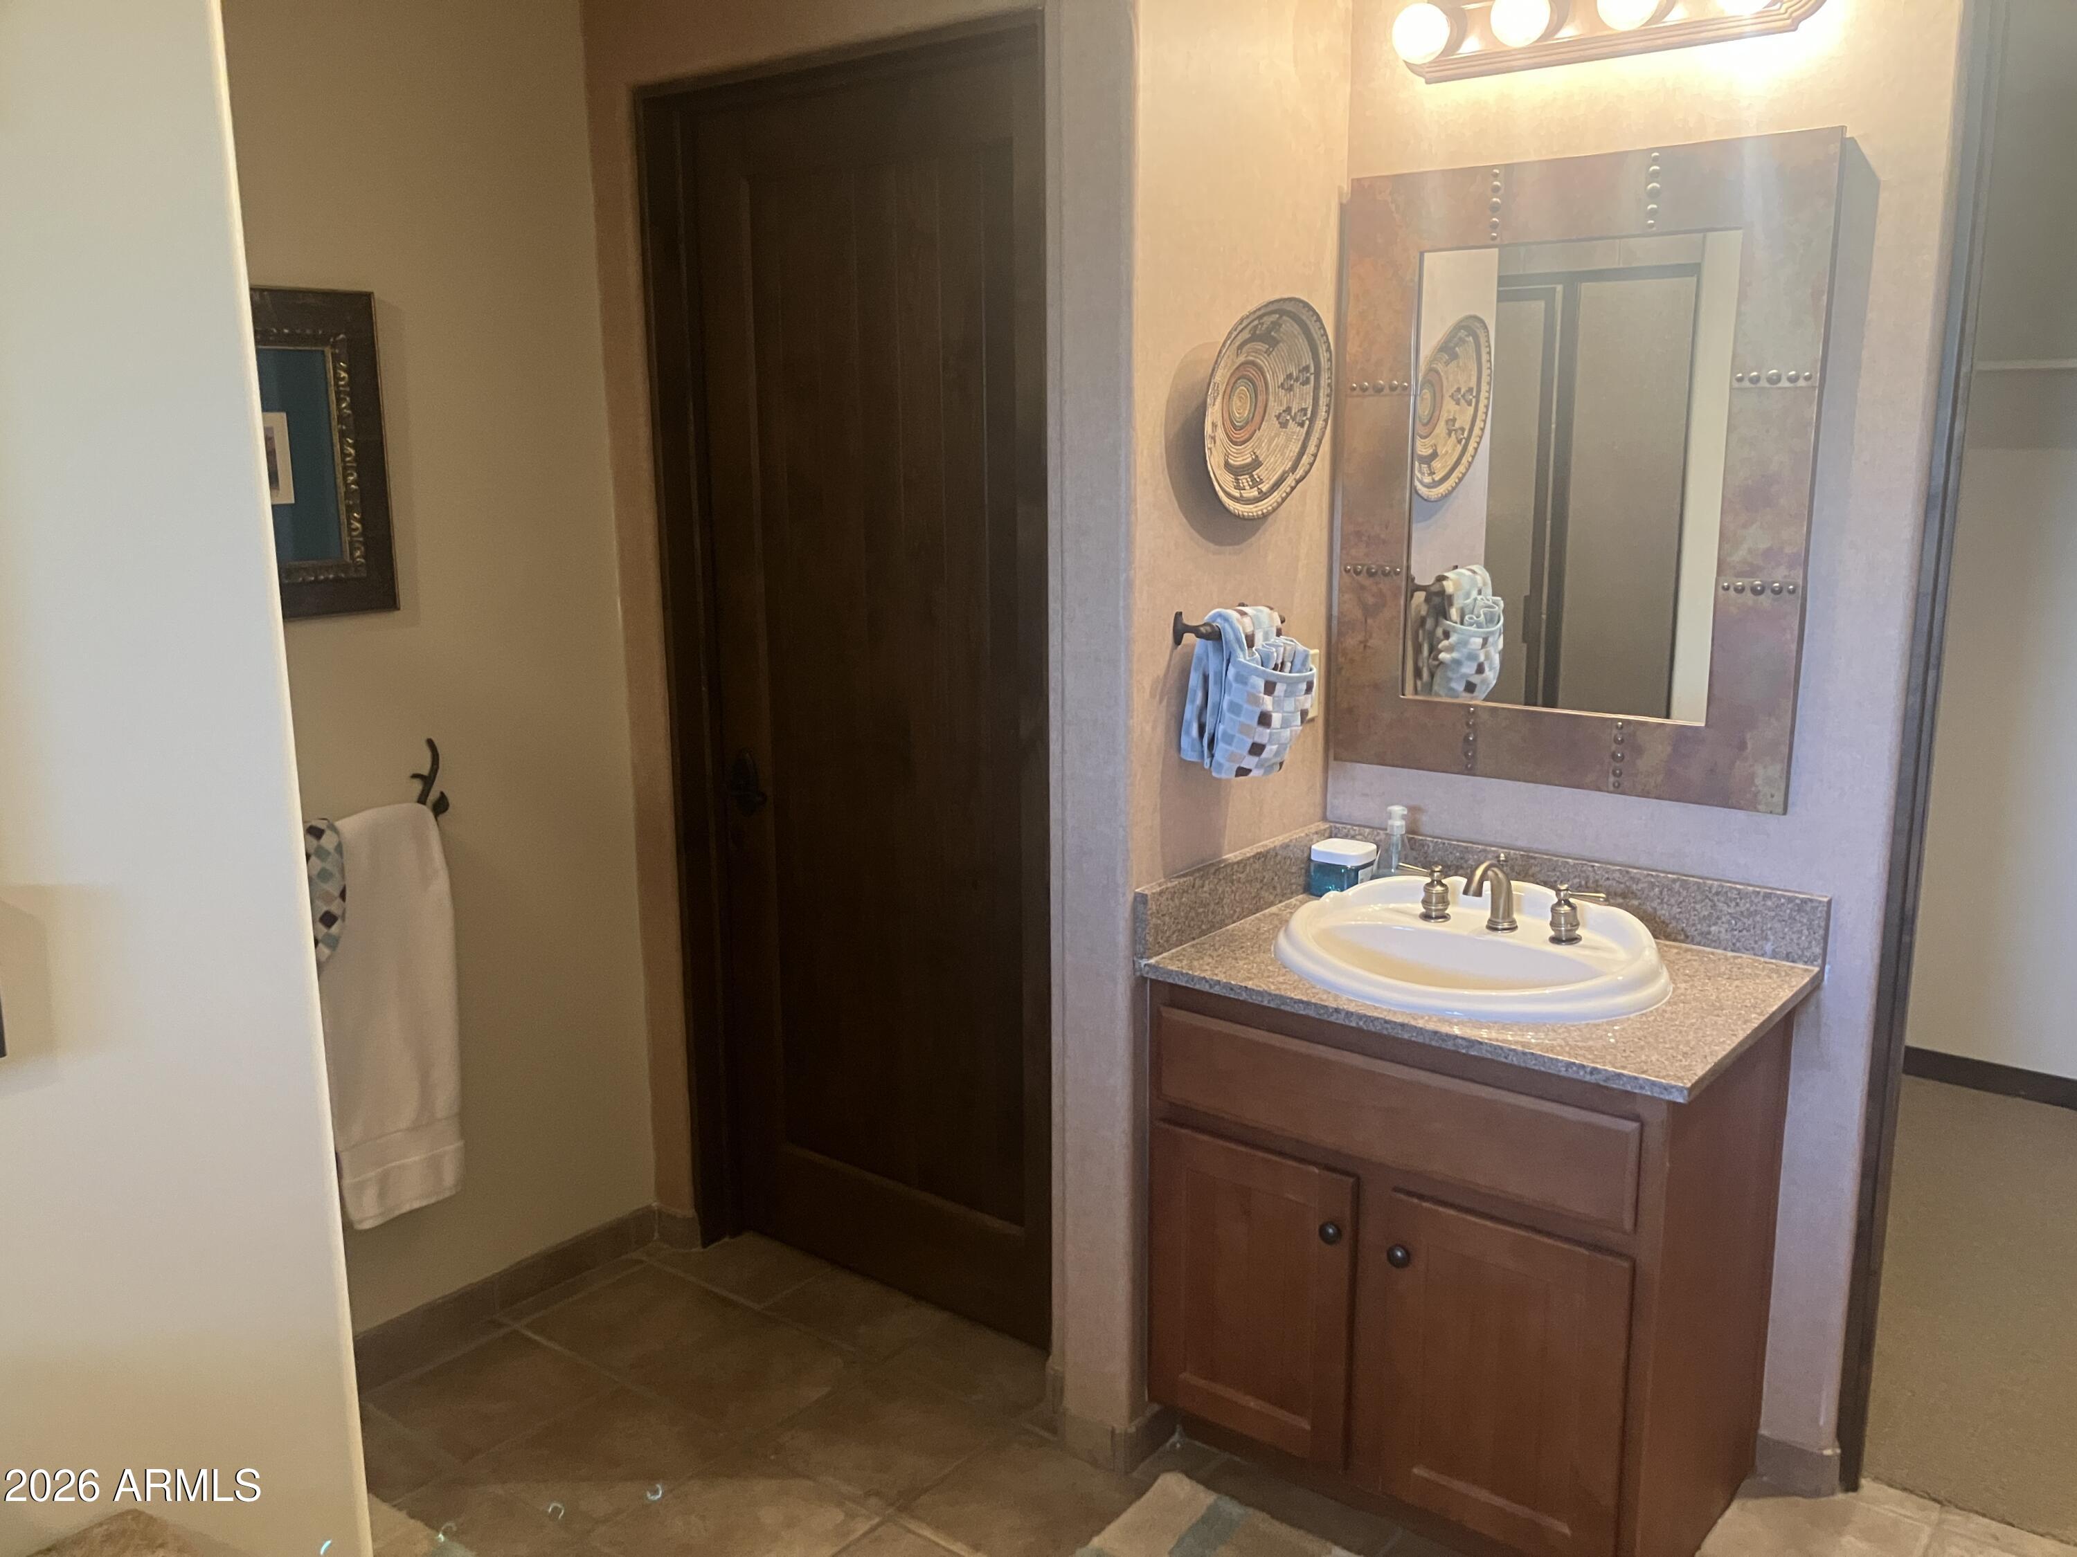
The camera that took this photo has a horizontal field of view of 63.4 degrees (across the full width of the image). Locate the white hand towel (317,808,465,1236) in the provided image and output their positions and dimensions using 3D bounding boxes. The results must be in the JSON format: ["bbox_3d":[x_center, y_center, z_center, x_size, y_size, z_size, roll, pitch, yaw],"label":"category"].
[{"bbox_3d":[-1.069,0.387,2.763,0.080,0.700,0.210,8,14,38],"label":"white hand towel"}]

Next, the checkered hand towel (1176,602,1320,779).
[{"bbox_3d":[0.310,-0.135,2.456,0.126,0.235,0.205,9,15,38],"label":"checkered hand towel"}]

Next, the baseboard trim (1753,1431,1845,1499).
[{"bbox_3d":[1.147,1.034,2.540,0.112,0.071,0.016,9,15,38],"label":"baseboard trim"}]

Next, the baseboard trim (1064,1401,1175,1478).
[{"bbox_3d":[0.122,1.017,2.650,0.137,0.077,0.120,9,15,38],"label":"baseboard trim"}]

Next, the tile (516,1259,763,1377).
[{"bbox_3d":[-0.728,0.983,3.047,0.300,0.010,0.300,8,14,38],"label":"tile"}]

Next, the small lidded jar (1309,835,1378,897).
[{"bbox_3d":[0.511,0.150,2.804,0.080,0.079,0.074,9,15,38],"label":"small lidded jar"}]

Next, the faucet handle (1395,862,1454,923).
[{"bbox_3d":[0.595,0.172,2.587,0.088,0.082,0.050,9,15,38],"label":"faucet handle"}]

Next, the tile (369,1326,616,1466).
[{"bbox_3d":[-0.918,1.034,2.823,0.293,0.010,0.290,9,15,38],"label":"tile"}]

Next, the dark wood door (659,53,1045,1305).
[{"bbox_3d":[-0.258,-0.094,2.940,0.833,2.130,0.045,8,14,38],"label":"dark wood door"}]

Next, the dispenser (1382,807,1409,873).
[{"bbox_3d":[0.581,0.127,2.735,0.070,0.170,0.065,8,14,38],"label":"dispenser"}]

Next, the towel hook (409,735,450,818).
[{"bbox_3d":[-1.006,0.011,2.772,0.072,0.151,0.050,9,15,38],"label":"towel hook"}]

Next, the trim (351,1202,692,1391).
[{"bbox_3d":[-1.014,0.946,3.009,0.015,0.080,0.830,8,14,38],"label":"trim"}]

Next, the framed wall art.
[{"bbox_3d":[-1.171,-0.485,2.523,0.030,0.500,0.410,8,14,38],"label":"framed wall art"}]

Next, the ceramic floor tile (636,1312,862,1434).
[{"bbox_3d":[-0.497,1.021,2.870,0.293,0.010,0.296,9,15,38],"label":"ceramic floor tile"}]

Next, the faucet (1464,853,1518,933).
[{"bbox_3d":[0.669,0.178,2.489,0.050,0.115,0.155,8,14,38],"label":"faucet"}]

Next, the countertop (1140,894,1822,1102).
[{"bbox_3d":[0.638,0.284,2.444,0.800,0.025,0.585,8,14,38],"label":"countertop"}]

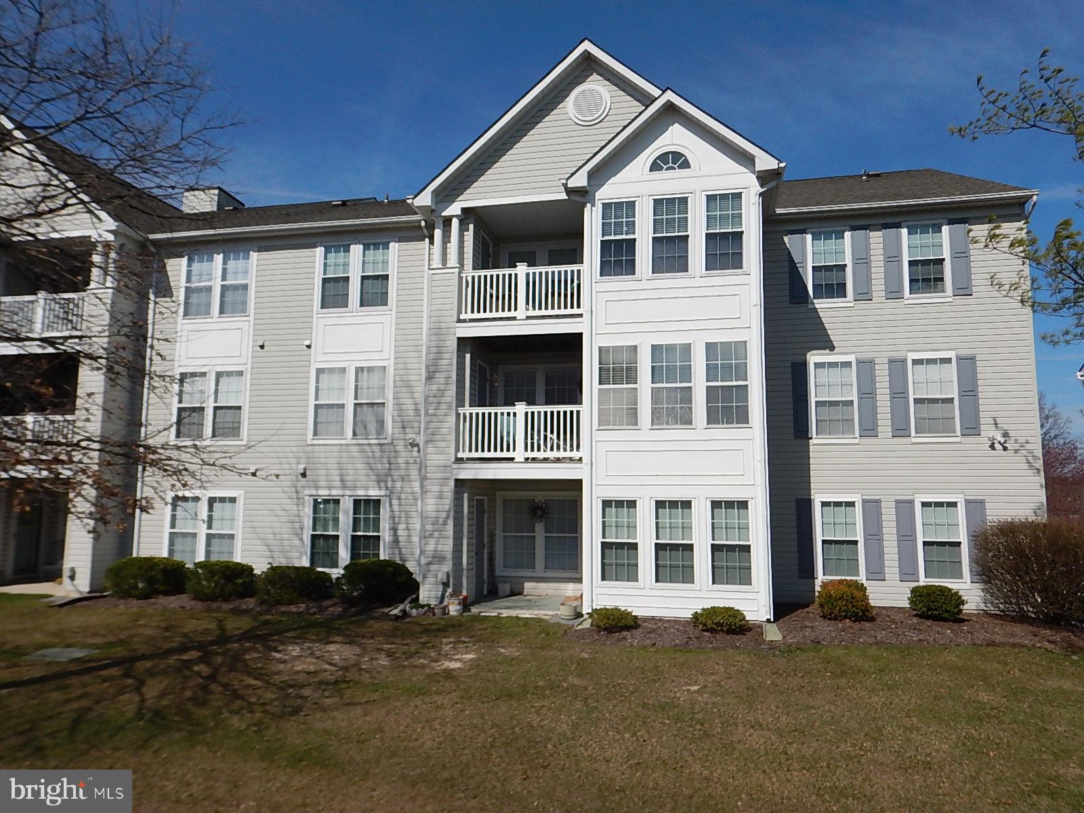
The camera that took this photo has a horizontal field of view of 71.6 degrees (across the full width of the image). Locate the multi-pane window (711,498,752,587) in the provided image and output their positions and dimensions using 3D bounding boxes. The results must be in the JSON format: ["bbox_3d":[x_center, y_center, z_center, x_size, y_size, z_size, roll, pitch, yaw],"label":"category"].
[{"bbox_3d":[3.280,2.366,13.082,0.701,1.470,0.080,-1,-8,12],"label":"multi-pane window"}]

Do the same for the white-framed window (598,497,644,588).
[{"bbox_3d":[1.394,2.425,13.459,0.837,1.588,0.080,-1,-8,12],"label":"white-framed window"}]

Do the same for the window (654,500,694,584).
[{"bbox_3d":[2.360,2.418,13.440,0.702,1.478,0.100,-1,-7,12],"label":"window"}]

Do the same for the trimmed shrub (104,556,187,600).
[{"bbox_3d":[-8.354,3.574,15.882,1.600,0.800,1.250,-1,-7,12],"label":"trimmed shrub"}]

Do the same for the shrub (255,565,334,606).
[{"bbox_3d":[-4.950,3.541,15.018,1.600,0.710,1.150,-1,-7,12],"label":"shrub"}]

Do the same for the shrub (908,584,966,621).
[{"bbox_3d":[7.156,3.532,13.623,0.950,0.640,0.920,-1,-7,12],"label":"shrub"}]

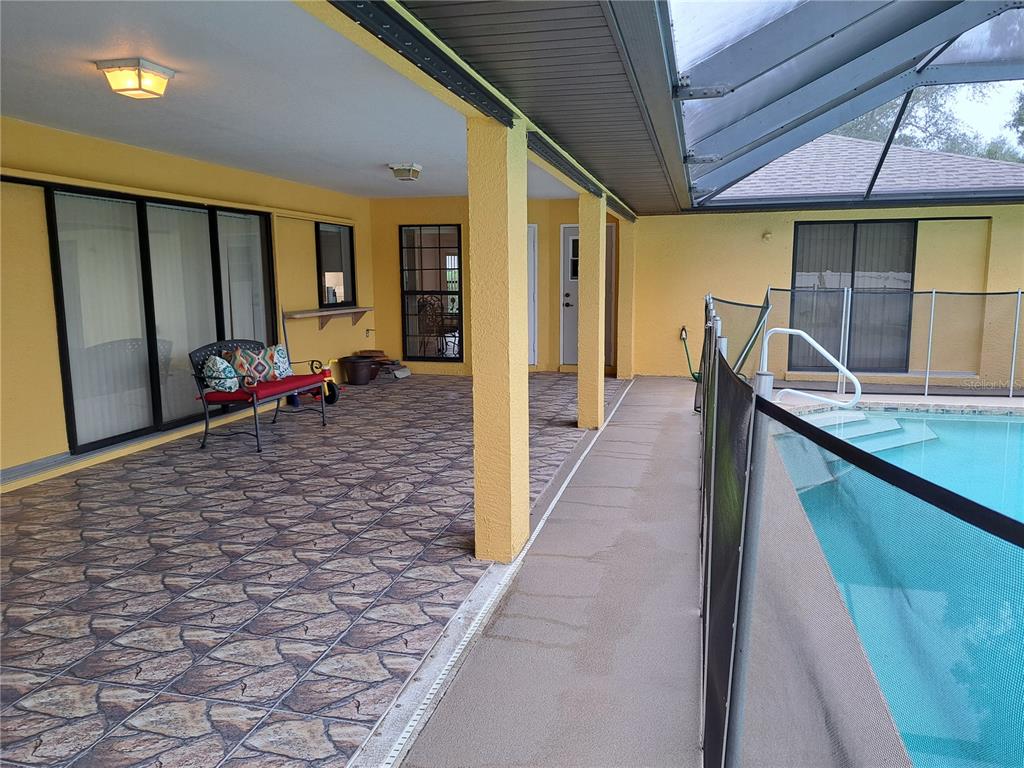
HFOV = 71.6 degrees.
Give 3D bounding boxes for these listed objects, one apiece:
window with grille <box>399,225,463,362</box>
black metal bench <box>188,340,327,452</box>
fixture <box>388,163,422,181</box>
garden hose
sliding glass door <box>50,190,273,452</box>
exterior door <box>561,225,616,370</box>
[{"bbox_3d":[-1.162,-1.291,10.248,0.930,1.950,0.080,2,9,14],"label":"window with grille"},{"bbox_3d":[-2.273,0.047,6.386,0.680,0.855,1.140,2,9,14],"label":"black metal bench"},{"bbox_3d":[-1.084,-2.139,7.194,0.270,0.130,0.270,2,9,14],"label":"fixture"},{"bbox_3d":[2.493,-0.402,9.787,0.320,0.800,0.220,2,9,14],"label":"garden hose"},{"bbox_3d":[-3.080,-0.666,6.779,0.100,2.040,2.870,2,9,14],"label":"sliding glass door"},{"bbox_3d":[1.087,-1.270,10.282,0.800,2.060,0.080,2,9,14],"label":"exterior door"}]

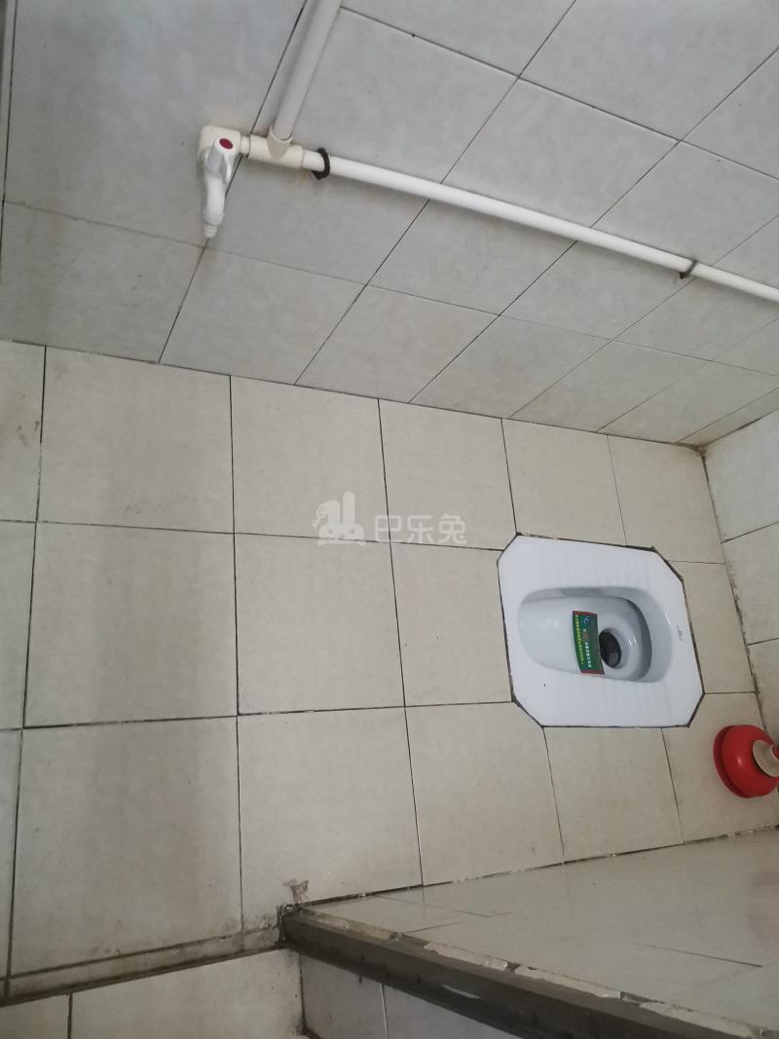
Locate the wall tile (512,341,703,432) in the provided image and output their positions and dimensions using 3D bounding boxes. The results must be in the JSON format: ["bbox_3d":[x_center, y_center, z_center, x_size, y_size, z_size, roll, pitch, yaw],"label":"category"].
[{"bbox_3d":[0.447,-0.270,1.625,0.248,0.331,0.010,4,69,-27],"label":"wall tile"}]

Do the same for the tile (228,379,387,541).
[{"bbox_3d":[-0.148,-0.106,1.437,0.300,0.012,0.300,4,69,-27],"label":"tile"}]

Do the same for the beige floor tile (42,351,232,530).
[{"bbox_3d":[-0.418,-0.129,1.316,0.305,0.010,0.304,4,69,-27],"label":"beige floor tile"}]

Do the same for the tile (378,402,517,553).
[{"bbox_3d":[0.121,-0.086,1.574,0.300,0.012,0.300,4,69,-27],"label":"tile"}]

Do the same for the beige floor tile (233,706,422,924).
[{"bbox_3d":[-0.094,0.469,1.257,0.300,0.010,0.309,4,69,-27],"label":"beige floor tile"}]

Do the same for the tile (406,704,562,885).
[{"bbox_3d":[0.169,0.475,1.386,0.300,0.012,0.284,5,69,-27],"label":"tile"}]

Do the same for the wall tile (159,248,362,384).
[{"bbox_3d":[-0.216,-0.319,1.273,0.248,0.330,0.012,5,69,-27],"label":"wall tile"}]

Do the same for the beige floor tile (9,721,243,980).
[{"bbox_3d":[-0.363,0.441,1.111,0.300,0.012,0.302,5,69,-27],"label":"beige floor tile"}]

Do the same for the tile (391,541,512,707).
[{"bbox_3d":[0.122,0.198,1.476,0.239,0.010,0.301,4,69,-27],"label":"tile"}]

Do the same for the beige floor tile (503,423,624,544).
[{"bbox_3d":[0.385,-0.082,1.724,0.300,0.010,0.271,4,69,-27],"label":"beige floor tile"}]

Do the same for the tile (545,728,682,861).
[{"bbox_3d":[0.438,0.522,1.514,0.300,0.012,0.230,5,69,-27],"label":"tile"}]

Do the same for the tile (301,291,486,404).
[{"bbox_3d":[0.002,-0.305,1.403,0.246,0.331,0.010,4,69,-27],"label":"tile"}]

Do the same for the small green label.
[{"bbox_3d":[0.429,0.266,1.681,0.072,0.015,0.133,8,68,-34],"label":"small green label"}]

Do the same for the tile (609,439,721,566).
[{"bbox_3d":[0.657,-0.046,1.854,0.302,0.010,0.304,4,69,-27],"label":"tile"}]

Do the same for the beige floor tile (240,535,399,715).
[{"bbox_3d":[-0.120,0.178,1.340,0.300,0.012,0.300,4,69,-27],"label":"beige floor tile"}]

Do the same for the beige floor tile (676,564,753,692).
[{"bbox_3d":[0.737,0.246,1.780,0.190,0.012,0.299,5,69,-27],"label":"beige floor tile"}]

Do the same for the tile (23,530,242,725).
[{"bbox_3d":[-0.388,0.157,1.205,0.300,0.012,0.299,5,69,-27],"label":"tile"}]

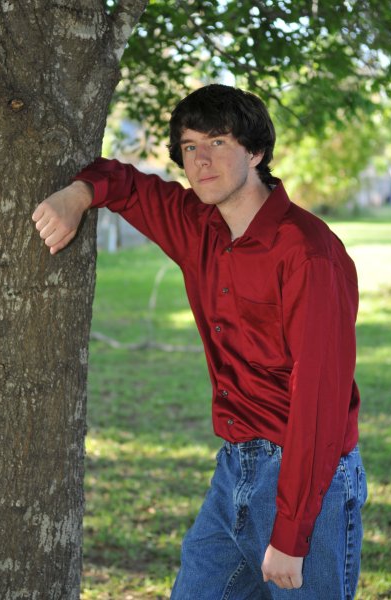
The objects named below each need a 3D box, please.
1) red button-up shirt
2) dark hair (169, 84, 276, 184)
[{"bbox_3d":[0.050,0.102,2.820,0.500,0.780,0.480,-4,6,-44],"label":"red button-up shirt"},{"bbox_3d":[0.057,-0.345,2.880,0.200,0.205,0.245,-7,4,30],"label":"dark hair"}]

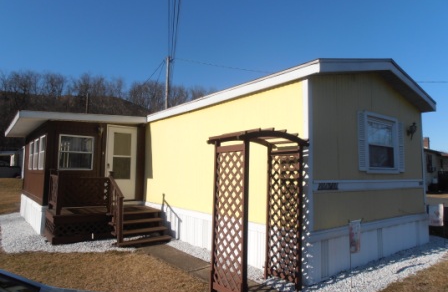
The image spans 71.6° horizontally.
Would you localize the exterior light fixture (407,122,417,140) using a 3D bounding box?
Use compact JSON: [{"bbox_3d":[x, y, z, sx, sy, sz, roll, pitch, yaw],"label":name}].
[{"bbox_3d":[4.002,-0.322,6.591,0.141,0.355,0.163,5,-7,-38],"label":"exterior light fixture"}]

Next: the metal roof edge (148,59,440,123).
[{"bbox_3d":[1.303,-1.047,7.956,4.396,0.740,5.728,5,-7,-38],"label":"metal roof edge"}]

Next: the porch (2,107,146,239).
[{"bbox_3d":[-4.779,0.759,9.551,3.093,3.049,4.810,5,-7,-38],"label":"porch"}]

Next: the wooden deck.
[{"bbox_3d":[-2.633,1.340,7.062,2.309,1.510,1.968,5,-7,-38],"label":"wooden deck"}]

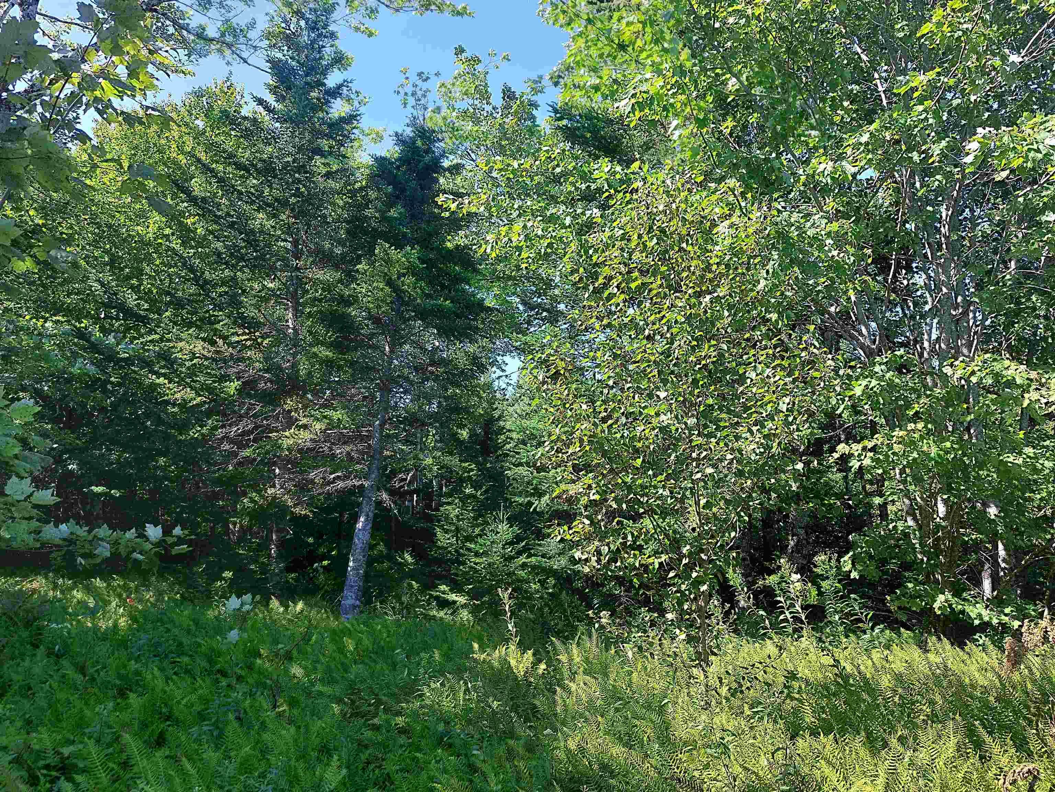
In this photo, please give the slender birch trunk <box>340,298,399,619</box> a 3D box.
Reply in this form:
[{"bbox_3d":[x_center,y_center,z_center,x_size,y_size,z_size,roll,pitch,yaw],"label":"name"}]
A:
[{"bbox_3d":[-1.844,0.727,8.705,0.290,3.917,0.250,6,-9,1],"label":"slender birch trunk"}]

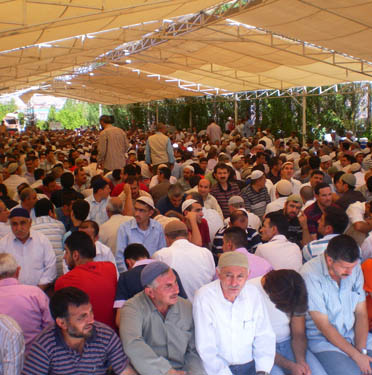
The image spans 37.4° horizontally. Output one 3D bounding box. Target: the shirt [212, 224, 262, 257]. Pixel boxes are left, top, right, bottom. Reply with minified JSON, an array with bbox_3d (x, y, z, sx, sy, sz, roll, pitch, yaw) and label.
[{"bbox_3d":[0.448,0.604,4.719,0.490,0.580,0.340,-2,7,-5],"label":"shirt"}]

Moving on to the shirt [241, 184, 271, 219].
[{"bbox_3d":[0.854,0.247,6.735,0.420,0.560,0.280,-3,7,-11],"label":"shirt"}]

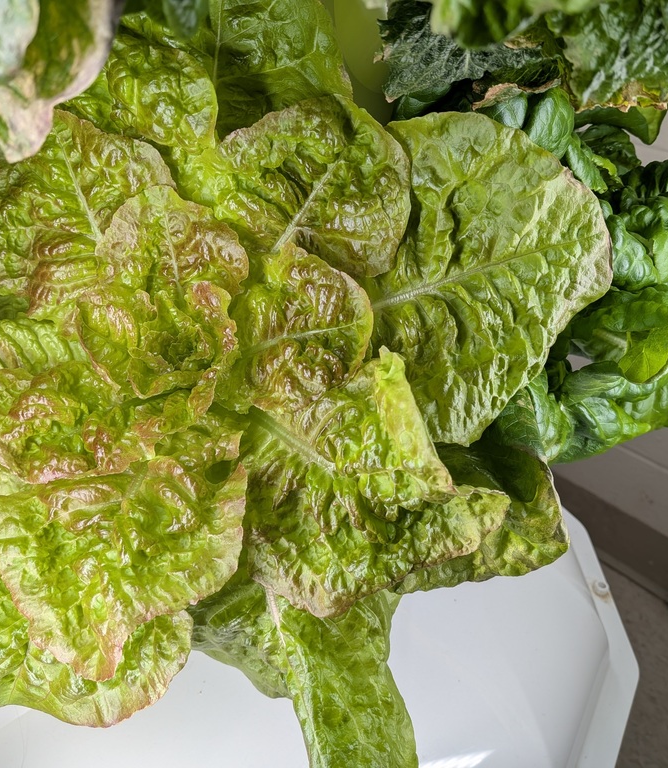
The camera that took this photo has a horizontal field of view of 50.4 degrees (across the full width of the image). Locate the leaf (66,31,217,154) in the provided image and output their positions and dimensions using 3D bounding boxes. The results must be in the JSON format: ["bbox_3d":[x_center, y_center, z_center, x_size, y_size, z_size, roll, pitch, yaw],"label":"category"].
[{"bbox_3d":[-0.137,-0.203,0.508,0.098,0.045,0.104,2,75,-3],"label":"leaf"}]

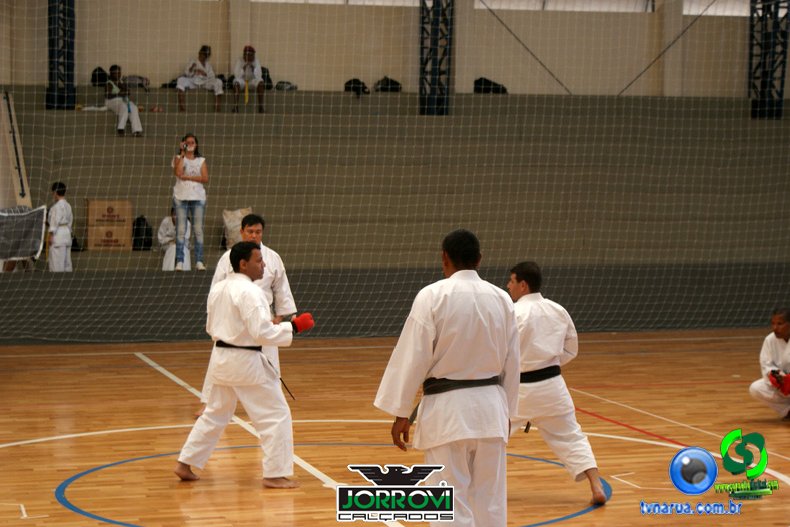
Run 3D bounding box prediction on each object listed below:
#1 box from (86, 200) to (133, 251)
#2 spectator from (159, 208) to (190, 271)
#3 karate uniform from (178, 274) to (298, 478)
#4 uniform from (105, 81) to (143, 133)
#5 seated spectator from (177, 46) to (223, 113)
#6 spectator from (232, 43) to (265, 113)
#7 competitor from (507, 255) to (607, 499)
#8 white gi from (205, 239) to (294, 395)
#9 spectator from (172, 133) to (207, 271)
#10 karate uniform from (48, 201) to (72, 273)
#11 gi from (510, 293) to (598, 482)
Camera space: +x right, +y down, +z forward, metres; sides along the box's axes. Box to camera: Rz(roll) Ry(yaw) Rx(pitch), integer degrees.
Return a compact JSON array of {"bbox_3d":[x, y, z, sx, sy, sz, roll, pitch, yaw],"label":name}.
[{"bbox_3d":[-3.729,-0.496,21.500,0.600,0.630,0.420,0,3,-13],"label":"box"},{"bbox_3d":[-2.934,-0.259,21.900,0.460,0.980,0.600,0,2,-14],"label":"spectator"},{"bbox_3d":[-1.030,0.728,10.700,0.660,1.340,0.740,-2,3,-38],"label":"karate uniform"},{"bbox_3d":[-3.868,-2.222,23.450,0.450,0.760,0.520,-1,3,-30],"label":"uniform"},{"bbox_3d":[-3.159,-2.982,26.600,0.720,1.120,0.680,0,2,-13],"label":"seated spectator"},{"bbox_3d":[-2.181,-2.746,24.500,0.490,1.050,0.620,0,3,-12],"label":"spectator"},{"bbox_3d":[0.943,0.729,10.421,0.580,1.480,0.920,-2,3,-38],"label":"competitor"},{"bbox_3d":[-1.225,0.506,13.958,0.780,1.360,0.460,0,3,-13],"label":"white gi"},{"bbox_3d":[-2.640,-0.792,21.200,0.460,1.750,0.360,0,2,-9],"label":"spectator"},{"bbox_3d":[-4.331,-0.310,21.250,0.380,1.040,0.280,-2,3,-37],"label":"karate uniform"},{"bbox_3d":[0.943,0.773,10.443,0.560,1.190,0.820,-2,3,-38],"label":"gi"}]

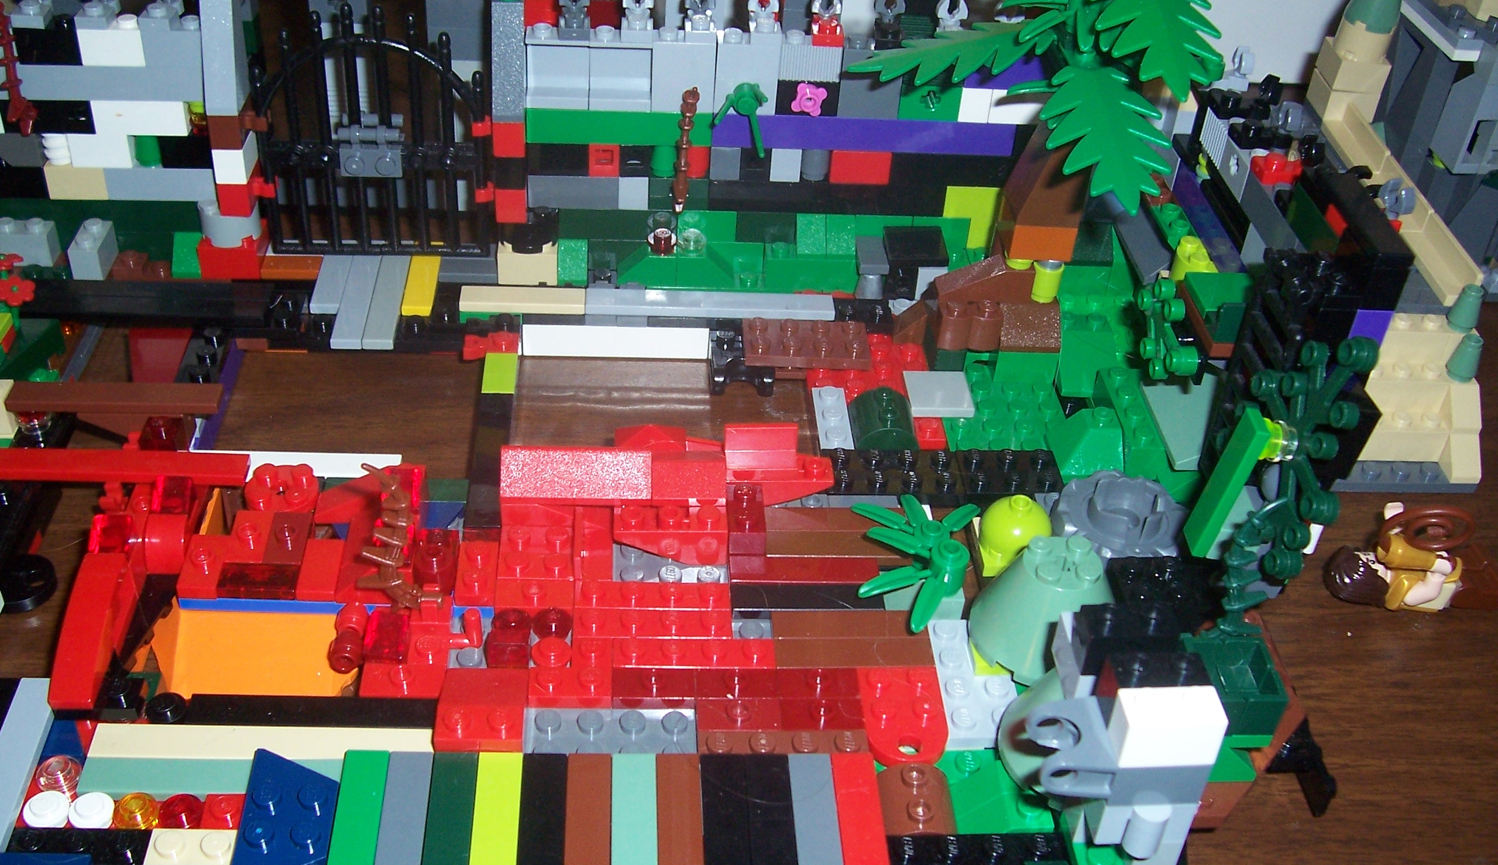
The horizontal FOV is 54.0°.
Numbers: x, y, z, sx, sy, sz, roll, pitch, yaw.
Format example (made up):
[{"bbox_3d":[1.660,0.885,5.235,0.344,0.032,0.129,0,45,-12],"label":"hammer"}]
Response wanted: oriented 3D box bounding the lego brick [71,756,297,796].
[{"bbox_3d":[-0.101,0.066,0.277,0.047,0.003,0.008,1,35,-5],"label":"lego brick"}]

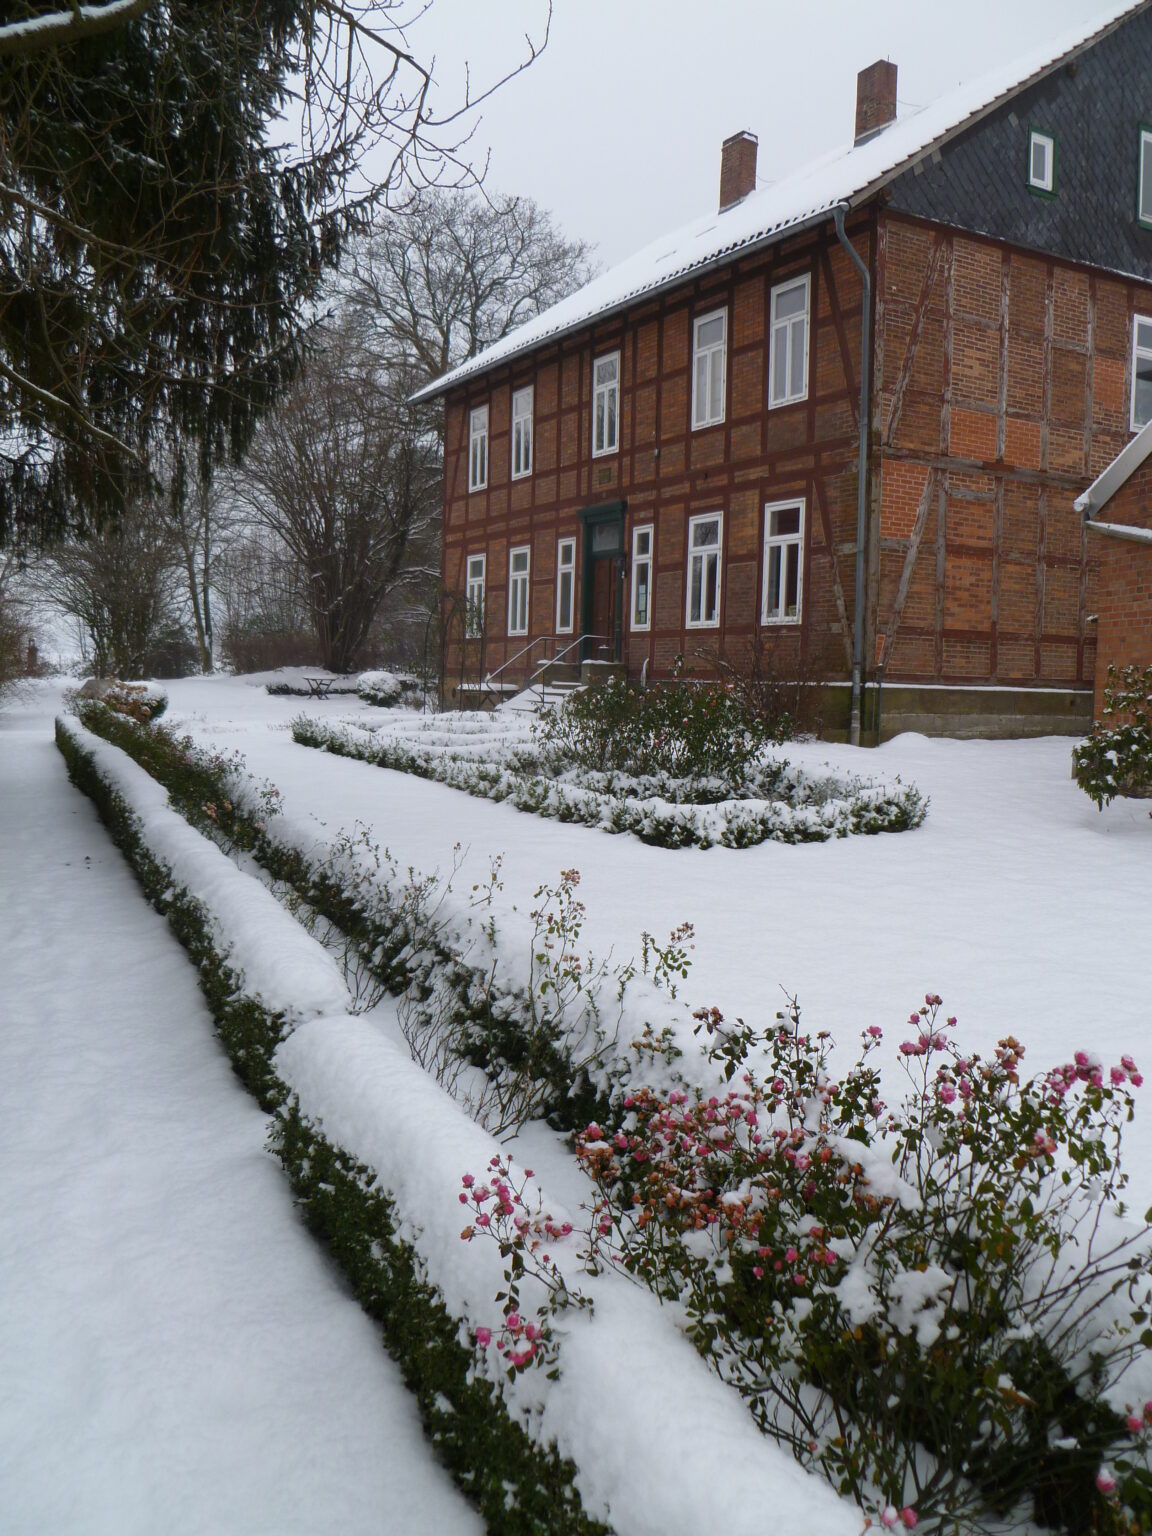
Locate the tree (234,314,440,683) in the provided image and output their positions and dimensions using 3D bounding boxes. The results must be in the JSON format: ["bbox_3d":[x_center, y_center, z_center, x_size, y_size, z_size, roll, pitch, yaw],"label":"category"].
[{"bbox_3d":[-7.707,-8.673,40.000,7.000,11.200,6.800,0,4,-11],"label":"tree"}]

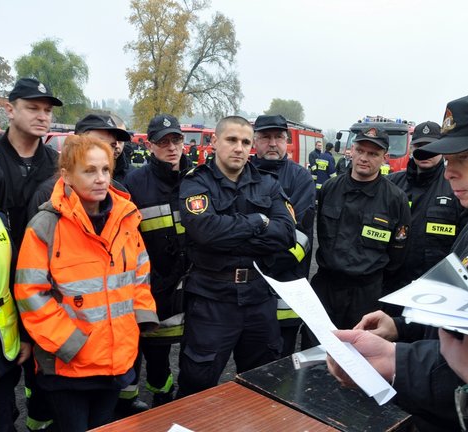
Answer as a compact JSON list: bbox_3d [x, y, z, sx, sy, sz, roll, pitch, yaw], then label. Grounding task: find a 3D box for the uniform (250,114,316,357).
[{"bbox_3d":[0.216,0.320,2.952,0.560,1.800,0.380,1,8,0],"label":"uniform"}]

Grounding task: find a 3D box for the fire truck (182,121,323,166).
[{"bbox_3d":[1.582,-2.251,18.160,2.450,2.750,7.600,3,8,17],"label":"fire truck"}]

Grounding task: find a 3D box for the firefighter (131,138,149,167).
[{"bbox_3d":[-3.015,-1.501,15.749,0.550,1.800,0.380,1,8,0],"label":"firefighter"}]

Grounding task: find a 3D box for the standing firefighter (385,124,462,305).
[{"bbox_3d":[1.077,0.348,2.873,0.540,1.790,0.380,4,9,25],"label":"standing firefighter"}]

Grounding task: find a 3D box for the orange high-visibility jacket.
[{"bbox_3d":[-0.580,0.220,1.920,0.540,0.760,0.350,-5,10,-38],"label":"orange high-visibility jacket"}]

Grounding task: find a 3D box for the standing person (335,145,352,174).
[{"bbox_3d":[2.907,-0.900,12.489,0.520,1.670,0.360,1,8,3],"label":"standing person"}]

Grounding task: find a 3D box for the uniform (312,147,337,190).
[{"bbox_3d":[2.092,-0.697,11.308,0.560,1.470,0.380,4,9,23],"label":"uniform"}]

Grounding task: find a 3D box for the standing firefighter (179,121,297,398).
[{"bbox_3d":[0.002,0.419,2.330,0.560,1.770,0.400,-1,8,-14],"label":"standing firefighter"}]

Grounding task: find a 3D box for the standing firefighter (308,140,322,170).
[{"bbox_3d":[2.017,-0.908,11.985,0.520,1.800,0.360,-5,10,-36],"label":"standing firefighter"}]

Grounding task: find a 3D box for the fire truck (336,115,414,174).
[{"bbox_3d":[7.143,-3.023,23.191,2.500,3.050,7.300,4,8,21],"label":"fire truck"}]

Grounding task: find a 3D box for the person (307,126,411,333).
[{"bbox_3d":[0.673,0.390,2.678,0.530,1.750,0.380,5,9,27],"label":"person"}]

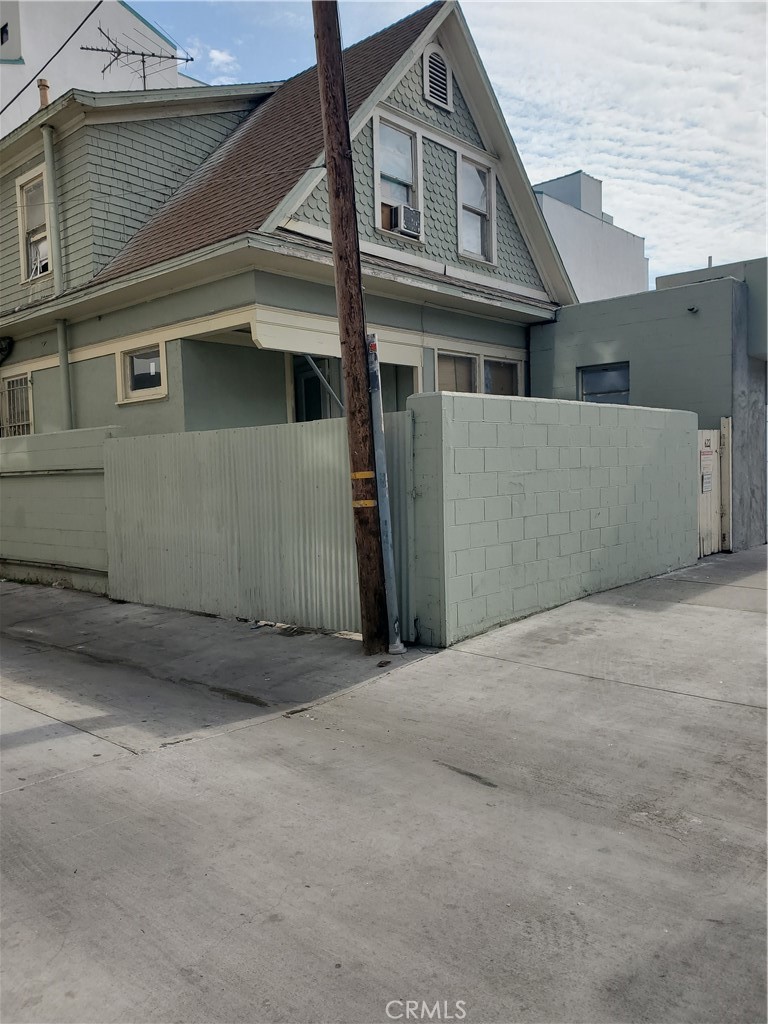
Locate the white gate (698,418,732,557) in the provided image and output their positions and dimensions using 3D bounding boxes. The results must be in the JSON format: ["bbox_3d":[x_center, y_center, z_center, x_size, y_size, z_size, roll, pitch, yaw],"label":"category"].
[{"bbox_3d":[4.425,-0.342,10.369,0.120,1.870,1.250,2,5,42],"label":"white gate"}]

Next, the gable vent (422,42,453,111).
[{"bbox_3d":[0.753,-6.028,10.624,0.090,0.821,0.650,2,5,42],"label":"gable vent"}]

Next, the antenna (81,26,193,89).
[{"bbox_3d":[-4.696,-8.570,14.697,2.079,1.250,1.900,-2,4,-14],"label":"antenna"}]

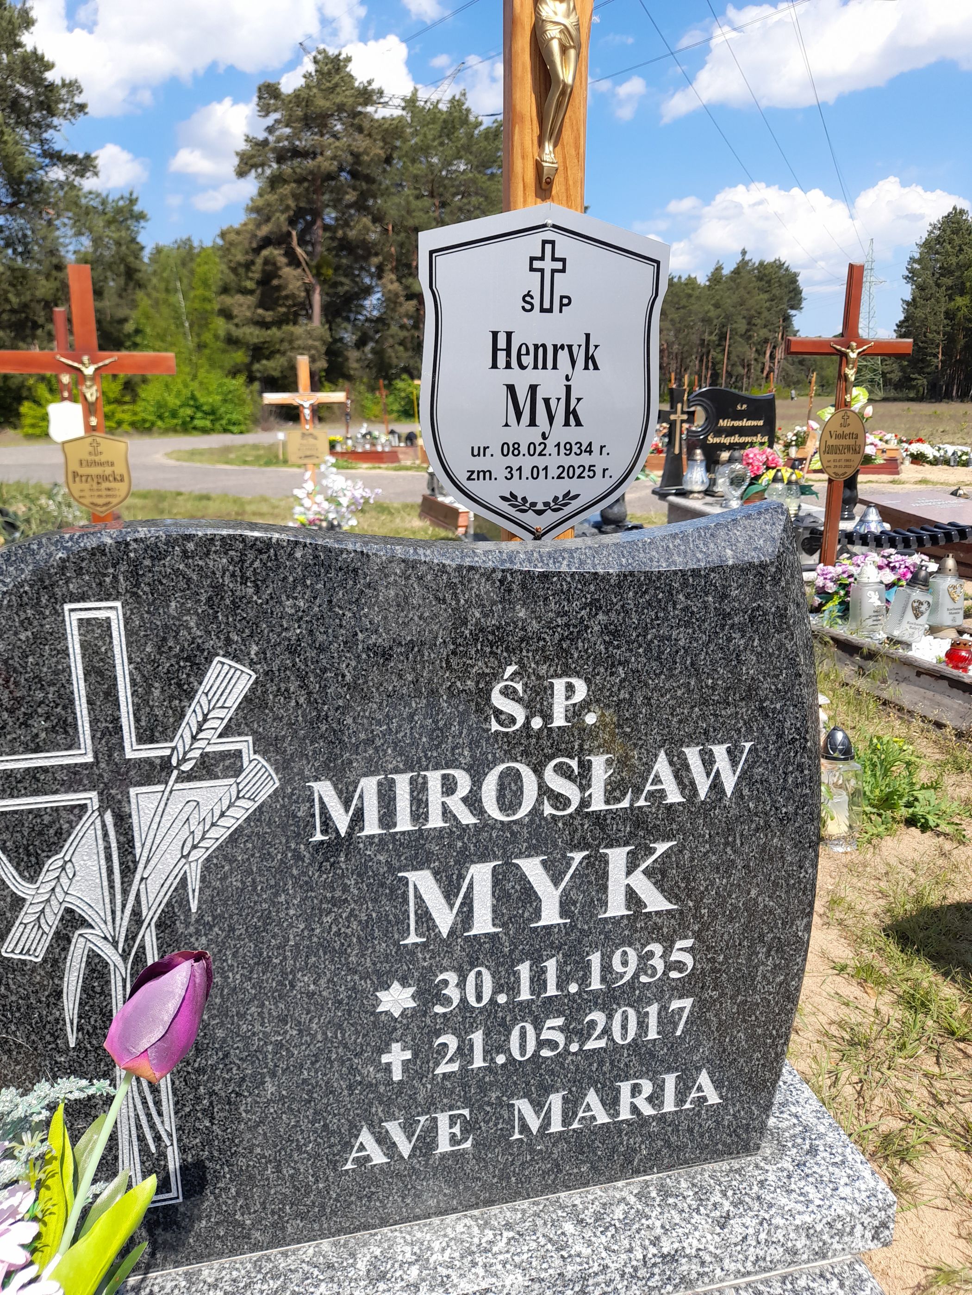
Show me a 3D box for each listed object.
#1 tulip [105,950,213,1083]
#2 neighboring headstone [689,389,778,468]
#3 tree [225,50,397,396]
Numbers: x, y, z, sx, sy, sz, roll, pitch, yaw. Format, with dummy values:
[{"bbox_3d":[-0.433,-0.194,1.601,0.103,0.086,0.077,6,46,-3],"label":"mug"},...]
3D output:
[{"bbox_3d":[-0.193,0.217,0.550,0.046,0.077,0.046,21,-12,-6],"label":"tulip"},{"bbox_3d":[1.631,-1.373,6.218,0.630,0.700,0.090,-5,16,-17],"label":"neighboring headstone"},{"bbox_3d":[-6.229,-14.390,33.383,5.700,12.300,5.700,0,15,0],"label":"tree"}]

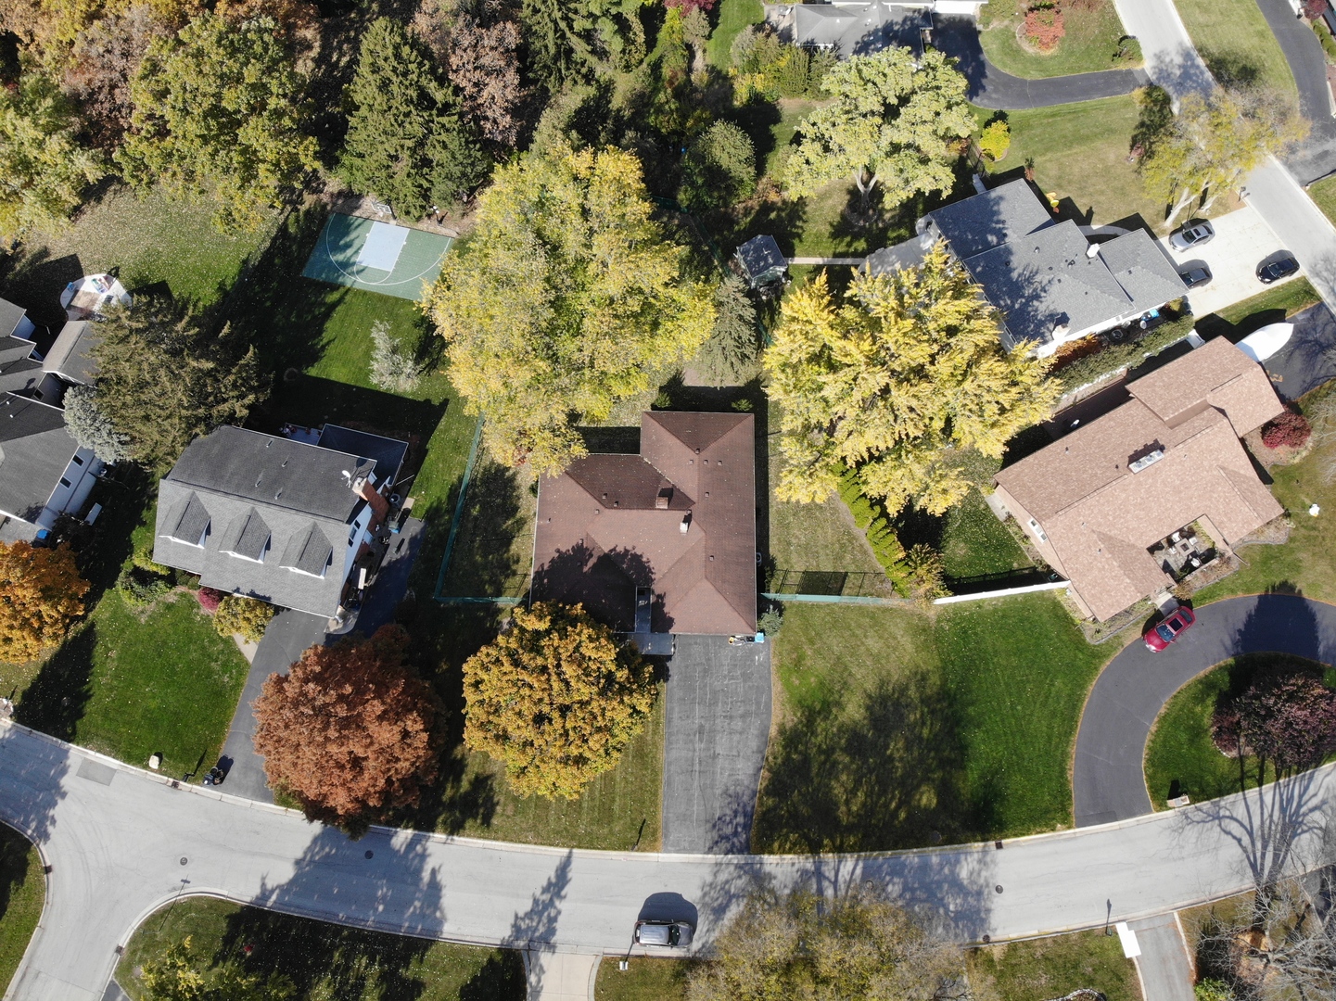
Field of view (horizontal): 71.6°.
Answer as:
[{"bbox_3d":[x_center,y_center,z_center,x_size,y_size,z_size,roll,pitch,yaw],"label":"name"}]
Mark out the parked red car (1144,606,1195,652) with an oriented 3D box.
[{"bbox_3d":[42.501,10.777,78.191,4.850,1.460,1.870,-33,71,-14],"label":"parked red car"}]

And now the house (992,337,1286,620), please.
[{"bbox_3d":[43.927,-2.626,82.022,27.800,5.000,16.300,-27,70,-11],"label":"house"}]

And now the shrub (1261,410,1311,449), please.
[{"bbox_3d":[58.489,-6.723,87.597,4.400,2.500,3.980,0,68,-1],"label":"shrub"}]

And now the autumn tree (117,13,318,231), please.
[{"bbox_3d":[-42.692,-35.529,89.874,17.800,17.000,22.000,0,68,-1],"label":"autumn tree"}]

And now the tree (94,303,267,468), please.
[{"bbox_3d":[-43.010,-11.296,78.172,13.083,17.513,13.083,0,67,0],"label":"tree"}]

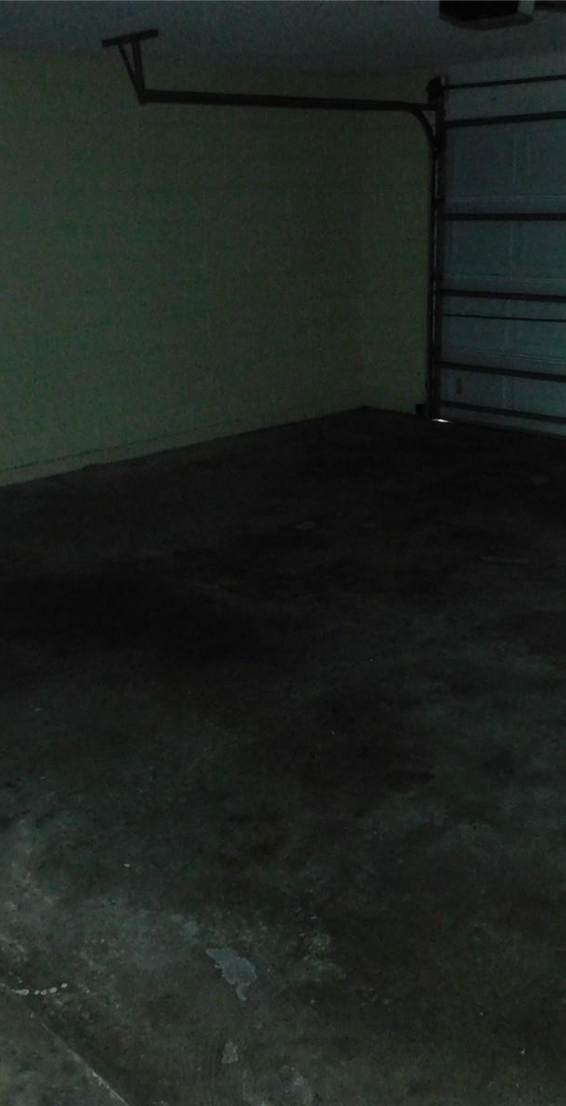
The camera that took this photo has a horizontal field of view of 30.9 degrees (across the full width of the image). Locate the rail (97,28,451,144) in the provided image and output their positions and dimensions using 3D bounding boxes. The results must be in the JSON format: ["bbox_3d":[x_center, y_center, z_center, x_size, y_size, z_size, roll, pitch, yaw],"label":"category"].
[{"bbox_3d":[0.121,-2.918,6.559,2.646,0.540,0.485,-18,25,-40],"label":"rail"}]

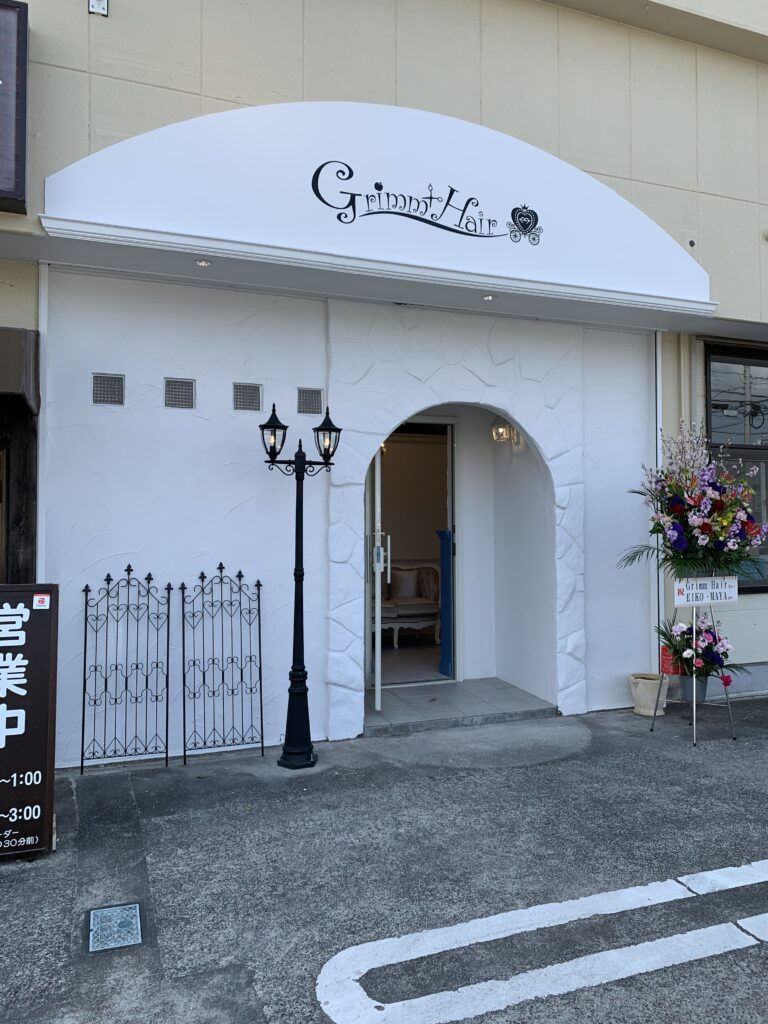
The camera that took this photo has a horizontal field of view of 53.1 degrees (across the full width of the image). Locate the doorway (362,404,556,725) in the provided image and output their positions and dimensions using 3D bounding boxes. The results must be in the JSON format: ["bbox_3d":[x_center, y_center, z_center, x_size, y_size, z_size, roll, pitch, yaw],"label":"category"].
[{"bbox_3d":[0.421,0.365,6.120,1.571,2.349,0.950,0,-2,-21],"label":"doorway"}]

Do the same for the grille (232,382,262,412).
[{"bbox_3d":[-0.920,-0.769,5.190,0.201,0.191,0.043,0,-2,-21],"label":"grille"}]

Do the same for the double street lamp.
[{"bbox_3d":[-0.518,0.445,4.820,0.545,2.233,0.253,0,-2,-21],"label":"double street lamp"}]

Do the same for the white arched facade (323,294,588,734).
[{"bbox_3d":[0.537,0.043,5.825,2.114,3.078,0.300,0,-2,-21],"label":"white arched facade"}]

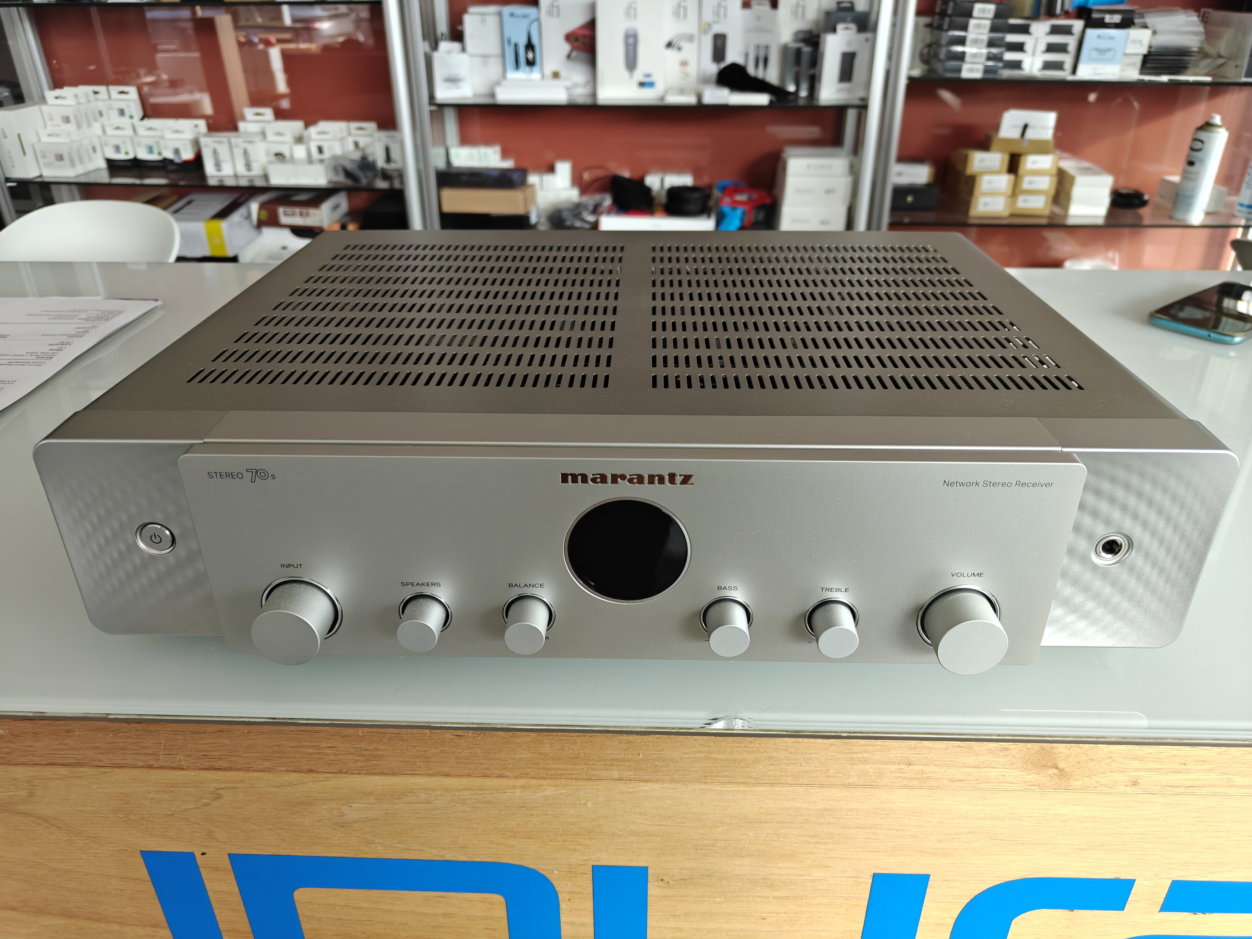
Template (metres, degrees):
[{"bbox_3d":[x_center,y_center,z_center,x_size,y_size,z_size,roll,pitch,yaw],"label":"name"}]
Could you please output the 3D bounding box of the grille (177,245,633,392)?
[{"bbox_3d":[-0.094,-0.091,0.467,0.179,0.003,0.237,1,28,1],"label":"grille"}]

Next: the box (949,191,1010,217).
[{"bbox_3d":[0.850,-0.642,2.082,0.089,0.044,0.130,1,28,1],"label":"box"}]

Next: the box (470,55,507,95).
[{"bbox_3d":[-0.330,-0.947,2.080,0.094,0.086,0.090,0,28,1],"label":"box"}]

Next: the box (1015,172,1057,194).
[{"bbox_3d":[0.960,-0.692,2.082,0.089,0.043,0.130,1,28,1],"label":"box"}]

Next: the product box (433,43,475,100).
[{"bbox_3d":[-0.379,-0.887,1.932,0.078,0.108,0.050,1,28,1],"label":"product box"}]

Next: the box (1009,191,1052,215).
[{"bbox_3d":[0.955,-0.652,2.101,0.089,0.043,0.130,1,28,1],"label":"box"}]

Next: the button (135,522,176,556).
[{"bbox_3d":[-0.185,0.028,0.342,0.015,0.015,0.005,1,28,1],"label":"button"}]

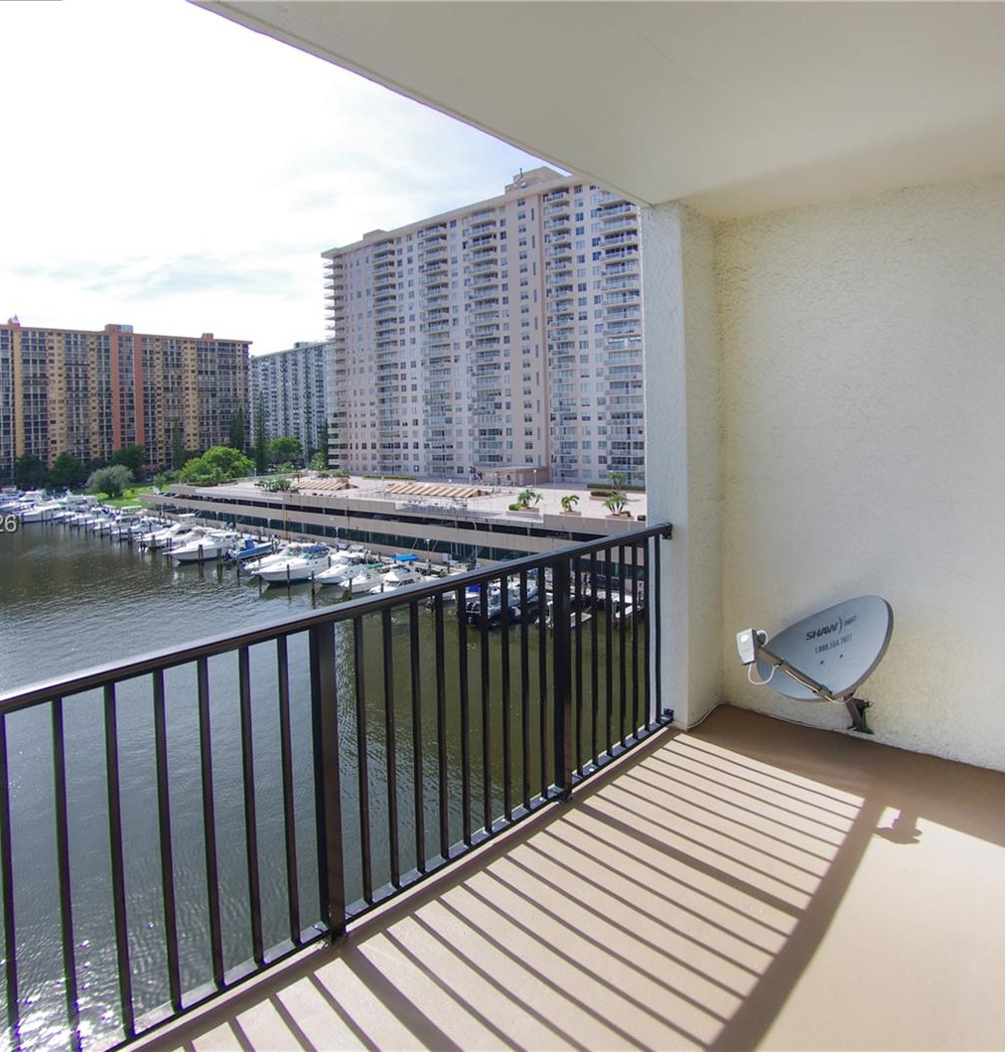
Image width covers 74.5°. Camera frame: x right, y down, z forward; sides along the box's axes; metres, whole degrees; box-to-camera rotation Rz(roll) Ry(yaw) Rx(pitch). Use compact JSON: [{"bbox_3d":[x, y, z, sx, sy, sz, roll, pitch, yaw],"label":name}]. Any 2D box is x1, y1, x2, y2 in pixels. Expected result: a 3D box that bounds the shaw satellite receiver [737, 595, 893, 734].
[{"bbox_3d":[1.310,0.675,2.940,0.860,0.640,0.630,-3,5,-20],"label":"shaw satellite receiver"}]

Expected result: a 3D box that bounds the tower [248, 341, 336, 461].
[{"bbox_3d":[-97.000,-64.000,354.000,112.000,64.000,21.000,2,6,39],"label":"tower"}]

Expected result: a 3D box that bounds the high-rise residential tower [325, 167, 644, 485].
[{"bbox_3d":[8.500,-41.000,140.000,114.000,64.000,21.000,2,6,39],"label":"high-rise residential tower"}]

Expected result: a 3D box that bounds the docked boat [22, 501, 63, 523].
[{"bbox_3d":[-104.500,-3.000,150.500,3.200,4.300,9.500,2,5,38],"label":"docked boat"}]

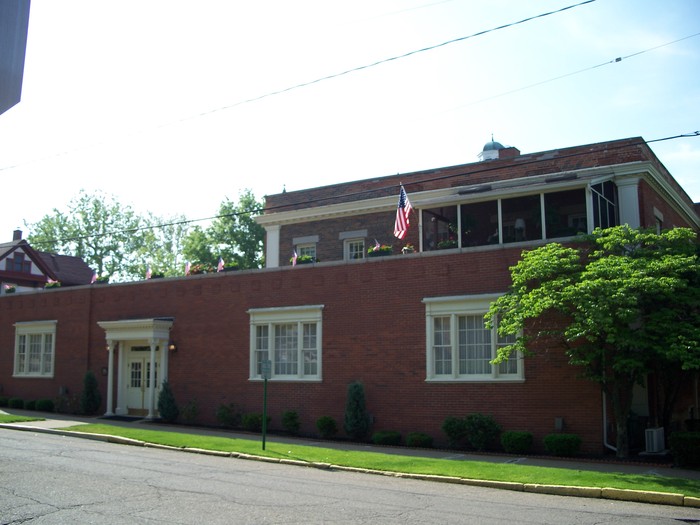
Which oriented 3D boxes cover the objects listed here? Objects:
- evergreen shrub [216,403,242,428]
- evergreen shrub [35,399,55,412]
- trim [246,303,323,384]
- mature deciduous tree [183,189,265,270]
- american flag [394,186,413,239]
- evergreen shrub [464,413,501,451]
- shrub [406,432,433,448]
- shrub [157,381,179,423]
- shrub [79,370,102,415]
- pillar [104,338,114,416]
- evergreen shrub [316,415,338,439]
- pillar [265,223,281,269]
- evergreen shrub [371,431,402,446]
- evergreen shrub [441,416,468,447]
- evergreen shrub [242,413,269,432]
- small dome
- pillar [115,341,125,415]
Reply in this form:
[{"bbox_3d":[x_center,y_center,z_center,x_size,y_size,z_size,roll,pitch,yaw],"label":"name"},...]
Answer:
[{"bbox_3d":[-3.761,4.775,23.353,0.787,0.820,0.787,0,-8,0],"label":"evergreen shrub"},{"bbox_3d":[-11.458,5.372,28.108,0.720,0.520,0.720,-5,-9,31],"label":"evergreen shrub"},{"bbox_3d":[-2.031,2.545,23.245,2.900,2.310,0.250,-5,-9,31],"label":"trim"},{"bbox_3d":[-7.104,1.975,46.050,7.000,12.900,7.000,-5,-9,31],"label":"mature deciduous tree"},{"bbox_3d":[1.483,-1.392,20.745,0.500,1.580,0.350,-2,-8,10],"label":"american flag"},{"bbox_3d":[3.317,4.230,18.728,0.874,0.961,0.874,0,-8,0],"label":"evergreen shrub"},{"bbox_3d":[1.824,4.672,19.637,0.662,0.424,0.629,0,-8,0],"label":"shrub"},{"bbox_3d":[-6.044,4.603,24.777,0.707,1.405,0.707,0,-8,0],"label":"shrub"},{"bbox_3d":[-9.337,4.665,26.817,0.780,1.570,0.780,-5,-9,31],"label":"shrub"},{"bbox_3d":[-8.498,4.043,26.435,0.280,2.710,0.280,-5,-9,31],"label":"pillar"},{"bbox_3d":[-0.646,4.718,21.494,0.680,0.690,0.680,0,-8,0],"label":"evergreen shrub"},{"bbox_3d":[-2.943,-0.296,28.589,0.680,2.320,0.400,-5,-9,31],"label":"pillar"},{"bbox_3d":[0.984,4.746,20.174,0.837,0.436,0.795,0,-8,0],"label":"evergreen shrub"},{"bbox_3d":[2.719,4.401,19.373,0.800,0.810,0.800,0,-8,0],"label":"evergreen shrub"},{"bbox_3d":[-2.862,4.846,22.660,0.764,0.612,0.764,0,-8,0],"label":"evergreen shrub"},{"bbox_3d":[5.754,-4.659,30.000,0.880,0.440,0.880,0,-8,0],"label":"small dome"},{"bbox_3d":[-8.216,4.113,26.760,0.320,2.650,0.270,-5,-10,32],"label":"pillar"}]

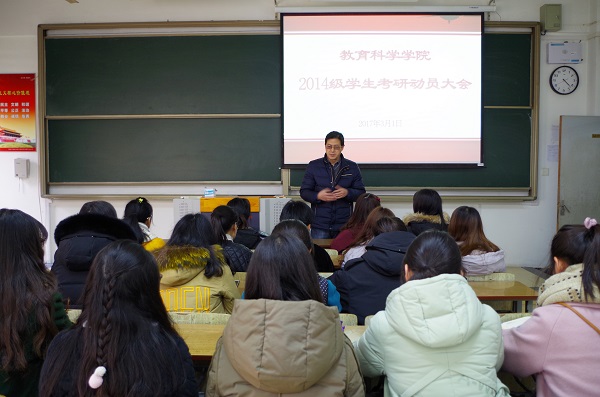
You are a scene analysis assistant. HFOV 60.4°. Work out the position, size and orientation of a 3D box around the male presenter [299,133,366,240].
[{"bbox_3d":[0.293,0.259,4.713,0.580,1.735,0.380,0,3,5],"label":"male presenter"}]

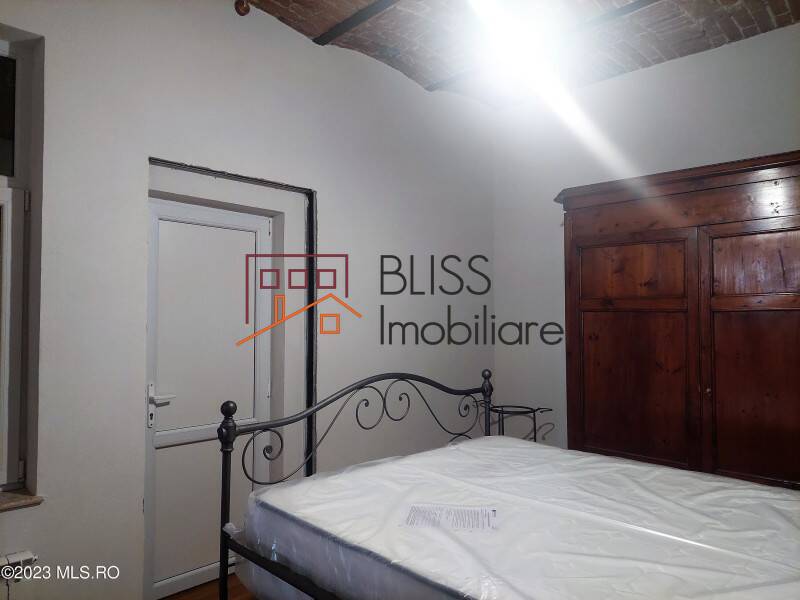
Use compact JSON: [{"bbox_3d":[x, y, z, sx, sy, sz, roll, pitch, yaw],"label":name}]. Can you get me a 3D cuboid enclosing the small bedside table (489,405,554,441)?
[{"bbox_3d":[0.833,1.187,4.034,0.430,0.775,0.430,2,-2,-44],"label":"small bedside table"}]

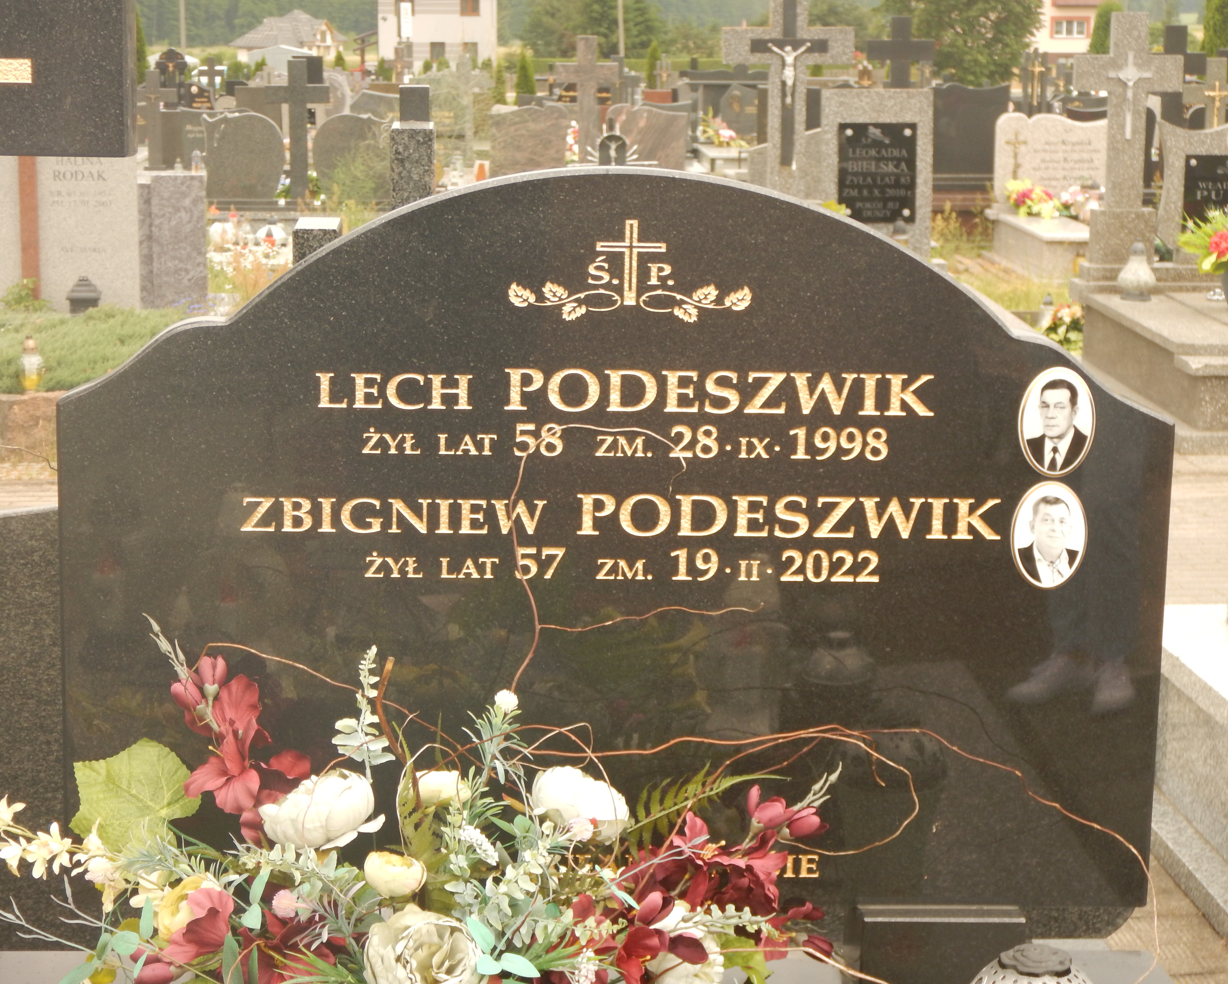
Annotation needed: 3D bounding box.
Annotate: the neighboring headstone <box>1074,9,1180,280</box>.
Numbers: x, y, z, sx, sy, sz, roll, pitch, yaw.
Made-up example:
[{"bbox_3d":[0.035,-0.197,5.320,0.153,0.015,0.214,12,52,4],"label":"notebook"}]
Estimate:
[{"bbox_3d":[2.416,-1.673,12.101,0.514,1.205,0.200,0,10,0],"label":"neighboring headstone"}]

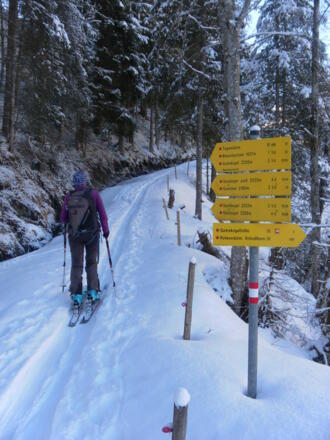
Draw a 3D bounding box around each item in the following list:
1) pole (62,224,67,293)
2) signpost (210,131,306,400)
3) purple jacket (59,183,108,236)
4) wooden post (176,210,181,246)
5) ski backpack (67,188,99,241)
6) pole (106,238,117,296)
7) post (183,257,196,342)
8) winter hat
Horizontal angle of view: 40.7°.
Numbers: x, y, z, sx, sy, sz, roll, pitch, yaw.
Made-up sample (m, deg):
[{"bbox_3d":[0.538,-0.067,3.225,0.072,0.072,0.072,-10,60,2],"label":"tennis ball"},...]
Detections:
[{"bbox_3d":[-1.368,0.511,6.050,0.050,1.000,0.050,6,12,11],"label":"pole"},{"bbox_3d":[0.625,0.300,3.055,0.670,1.877,0.090,1,1,25],"label":"signpost"},{"bbox_3d":[-1.031,-0.109,5.700,0.580,0.660,0.340,1,1,12],"label":"purple jacket"},{"bbox_3d":[0.280,0.180,8.900,0.062,0.720,0.062,-2,1,0],"label":"wooden post"},{"bbox_3d":[-1.020,-0.062,5.500,0.340,0.620,0.250,1,-2,12],"label":"ski backpack"},{"bbox_3d":[-0.708,0.610,5.875,0.050,0.950,0.050,-3,16,12],"label":"pole"},{"bbox_3d":[0.236,0.753,4.200,0.062,0.760,0.062,5,0,6],"label":"post"},{"bbox_3d":[-1.105,-0.523,5.750,0.190,0.230,0.230,1,1,12],"label":"winter hat"}]

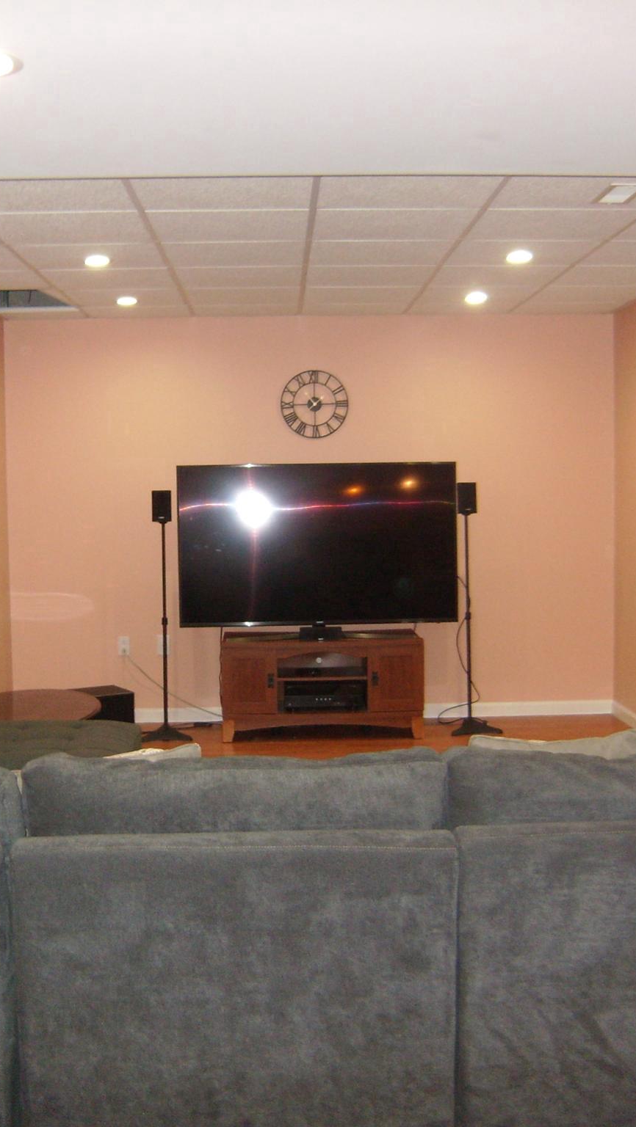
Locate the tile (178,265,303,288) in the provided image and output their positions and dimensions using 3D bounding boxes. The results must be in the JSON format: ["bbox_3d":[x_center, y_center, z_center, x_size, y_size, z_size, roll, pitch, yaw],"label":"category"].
[{"bbox_3d":[-0.363,-1.353,5.768,0.600,0.020,0.600,-1,4,-2],"label":"tile"}]

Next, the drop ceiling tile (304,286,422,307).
[{"bbox_3d":[0.219,-1.423,6.429,0.605,0.020,0.605,-1,4,-2],"label":"drop ceiling tile"}]

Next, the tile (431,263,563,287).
[{"bbox_3d":[0.845,-1.387,5.841,0.605,0.020,0.605,-1,4,-2],"label":"tile"}]

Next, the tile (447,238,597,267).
[{"bbox_3d":[0.863,-1.342,5.234,0.605,0.020,0.605,-1,4,-2],"label":"tile"}]

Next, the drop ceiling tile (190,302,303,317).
[{"bbox_3d":[-0.398,-1.426,6.838,0.600,0.020,0.375,-1,4,-2],"label":"drop ceiling tile"}]

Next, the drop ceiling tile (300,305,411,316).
[{"bbox_3d":[0.201,-1.464,6.982,0.605,0.020,0.500,-1,4,-2],"label":"drop ceiling tile"}]

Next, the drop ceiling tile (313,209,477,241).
[{"bbox_3d":[0.279,-1.286,4.598,0.600,0.020,0.598,-1,4,-2],"label":"drop ceiling tile"}]

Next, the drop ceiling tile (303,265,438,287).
[{"bbox_3d":[0.239,-1.373,5.813,0.600,0.020,0.598,-1,4,-2],"label":"drop ceiling tile"}]

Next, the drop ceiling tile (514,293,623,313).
[{"bbox_3d":[1.407,-1.458,6.895,0.585,0.020,0.375,-1,4,-2],"label":"drop ceiling tile"}]

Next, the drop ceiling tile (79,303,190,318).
[{"bbox_3d":[-1.012,-1.442,6.945,0.605,0.020,0.500,-1,4,-2],"label":"drop ceiling tile"}]

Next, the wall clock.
[{"bbox_3d":[-0.021,-0.936,7.137,0.400,0.400,0.030,-1,4,-2],"label":"wall clock"}]

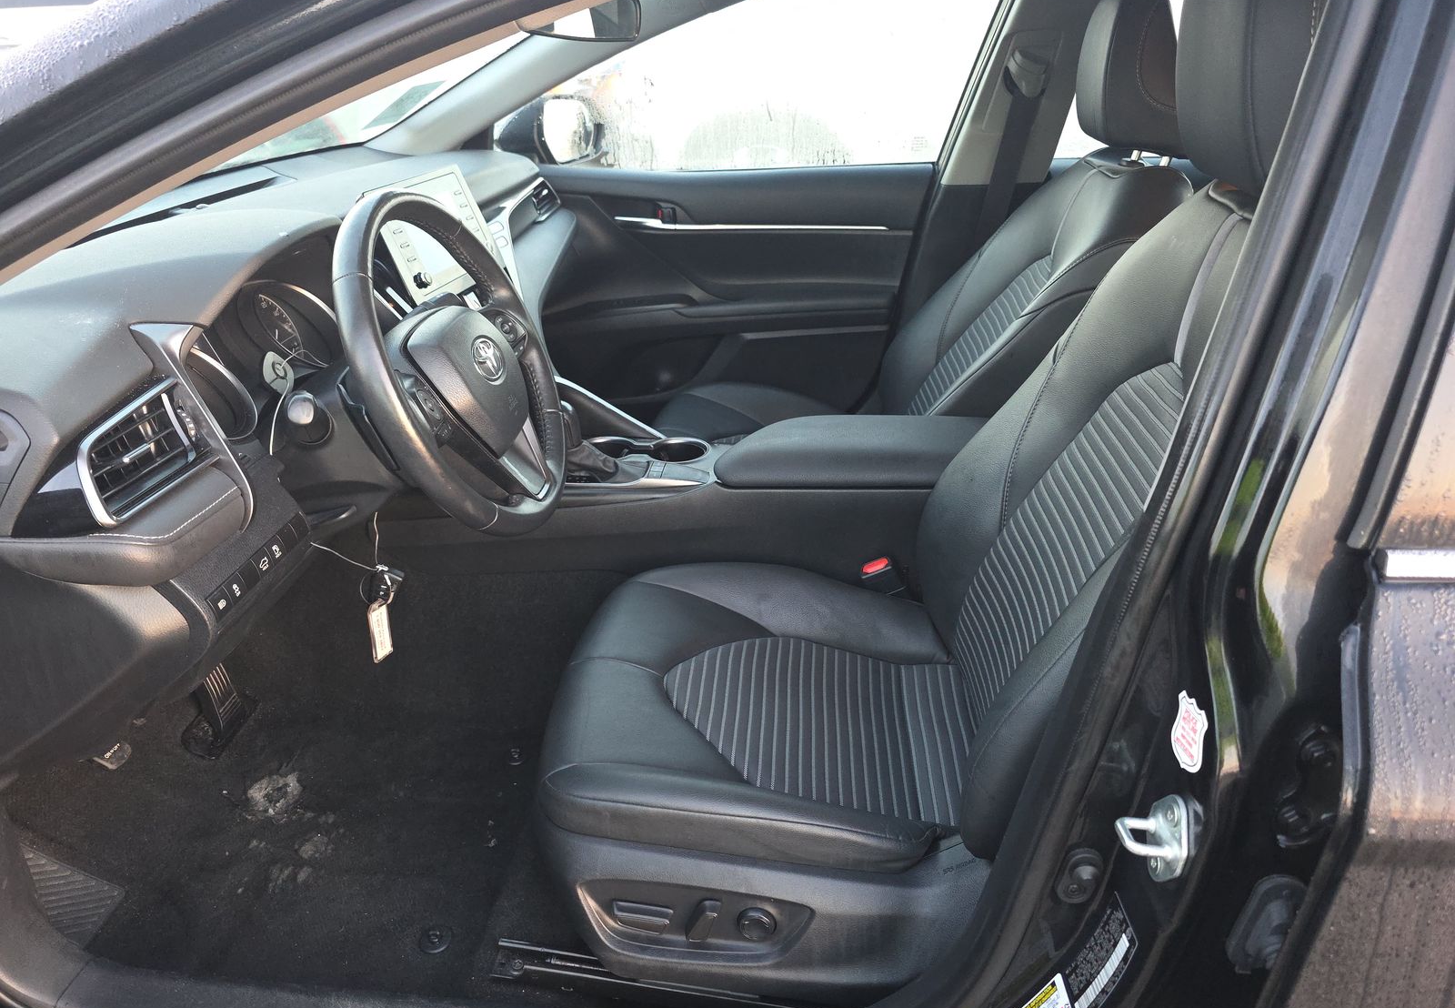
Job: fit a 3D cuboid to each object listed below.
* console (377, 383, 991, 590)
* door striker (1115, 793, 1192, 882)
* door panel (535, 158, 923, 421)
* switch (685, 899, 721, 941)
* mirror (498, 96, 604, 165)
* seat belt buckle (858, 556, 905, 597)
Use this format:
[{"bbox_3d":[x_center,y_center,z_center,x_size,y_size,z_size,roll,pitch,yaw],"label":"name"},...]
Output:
[{"bbox_3d":[-0.029,-0.007,1.446,0.940,0.340,0.250,2,25,7],"label":"console"},{"bbox_3d":[0.283,0.222,0.646,0.040,0.066,0.038,-3,25,-3],"label":"door striker"},{"bbox_3d":[-0.041,-0.404,2.041,0.930,0.610,0.130,2,25,7],"label":"door panel"},{"bbox_3d":[-0.024,0.389,0.901,0.021,0.046,0.018,17,26,0],"label":"switch"},{"bbox_3d":[-0.394,-0.837,2.168,0.165,0.145,0.220,7,26,18],"label":"mirror"},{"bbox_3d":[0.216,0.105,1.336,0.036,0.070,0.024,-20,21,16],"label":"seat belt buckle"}]

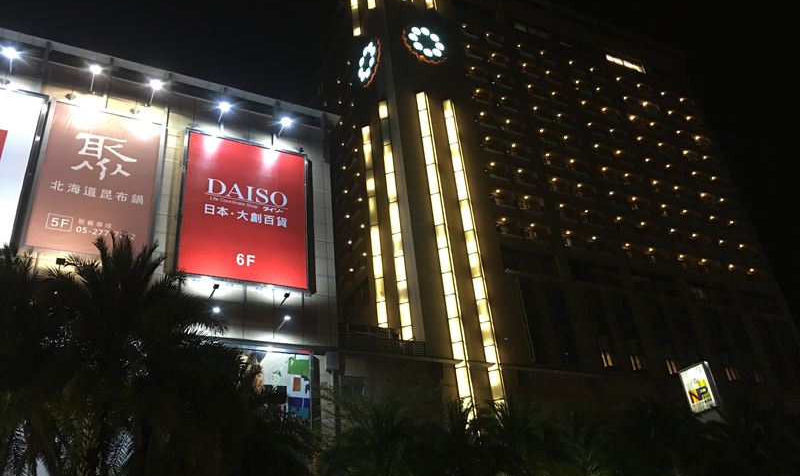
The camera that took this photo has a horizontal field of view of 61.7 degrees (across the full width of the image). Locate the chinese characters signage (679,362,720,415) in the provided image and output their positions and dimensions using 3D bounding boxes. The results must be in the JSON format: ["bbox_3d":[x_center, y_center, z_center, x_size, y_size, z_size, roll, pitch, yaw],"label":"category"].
[{"bbox_3d":[18.601,9.384,41.570,0.473,2.781,1.782,14,-37,-31],"label":"chinese characters signage"}]

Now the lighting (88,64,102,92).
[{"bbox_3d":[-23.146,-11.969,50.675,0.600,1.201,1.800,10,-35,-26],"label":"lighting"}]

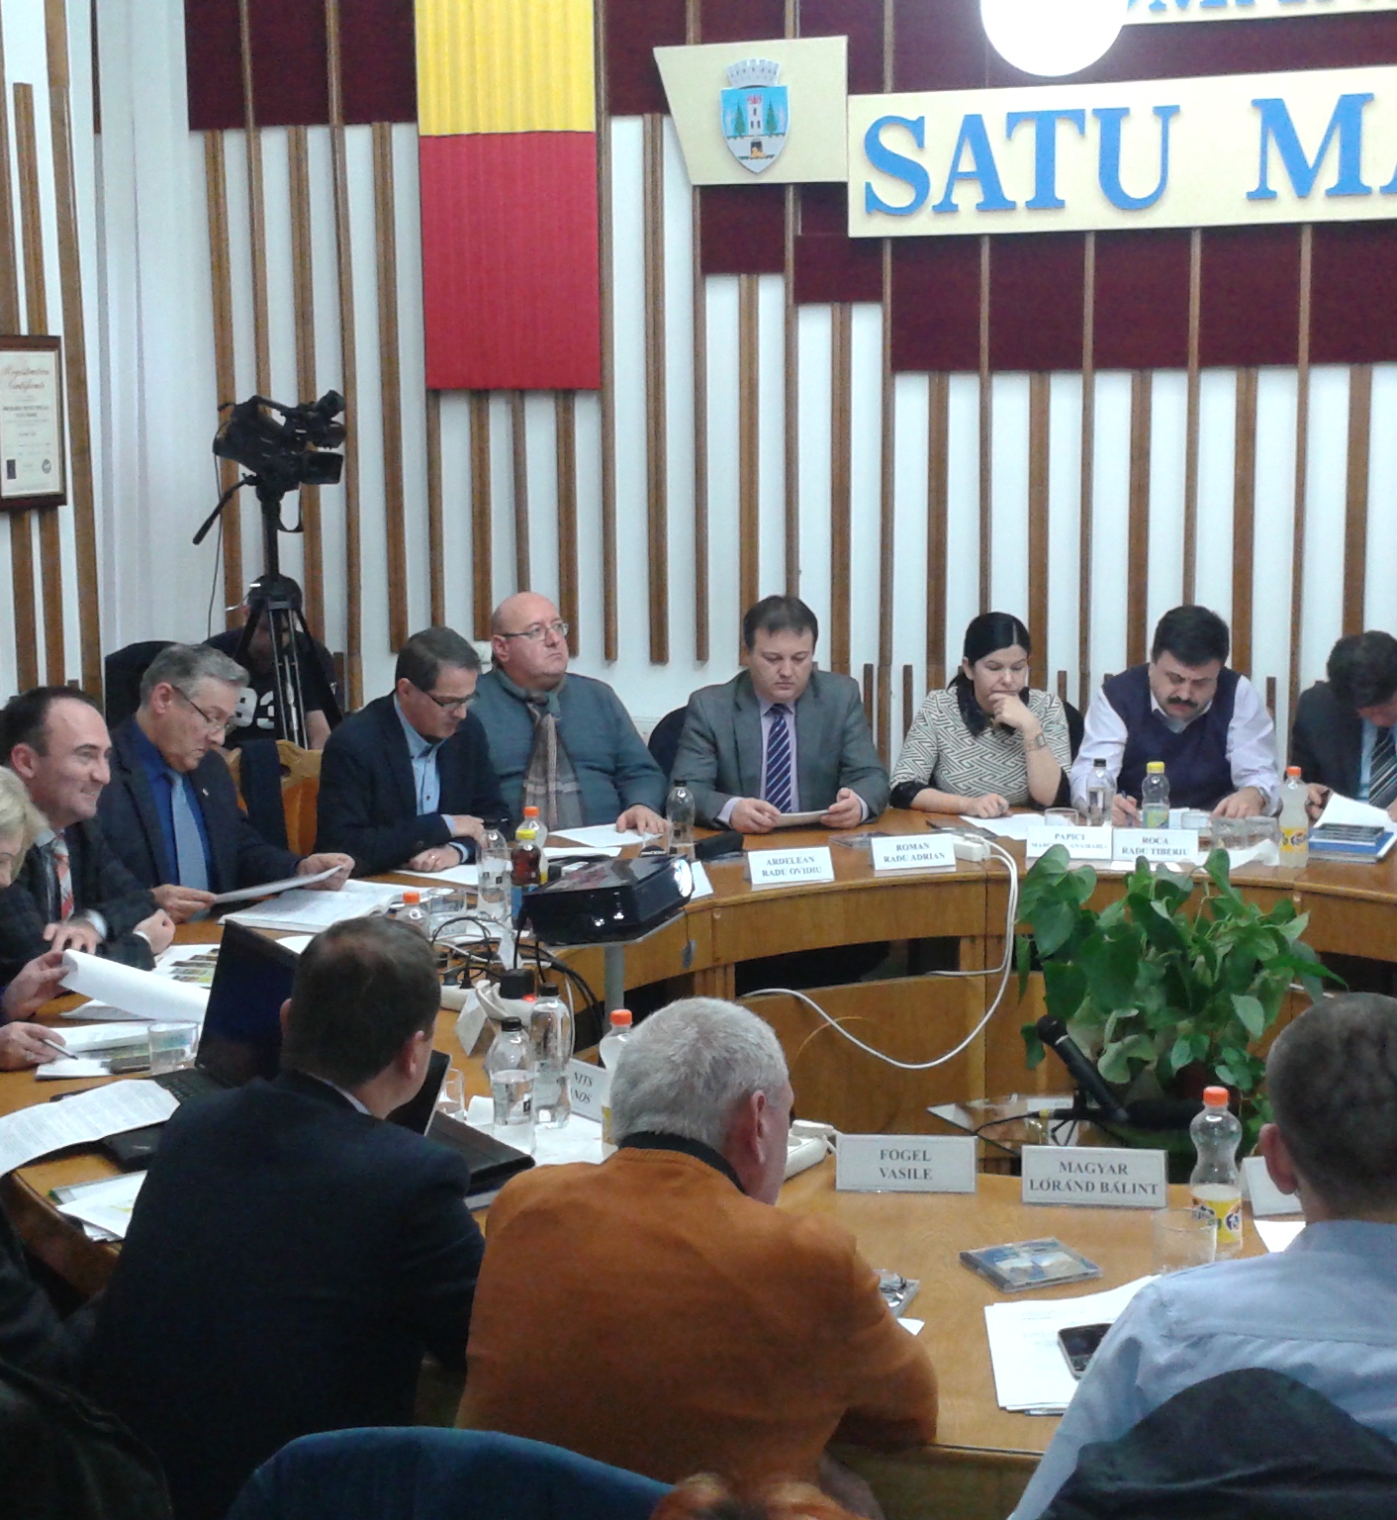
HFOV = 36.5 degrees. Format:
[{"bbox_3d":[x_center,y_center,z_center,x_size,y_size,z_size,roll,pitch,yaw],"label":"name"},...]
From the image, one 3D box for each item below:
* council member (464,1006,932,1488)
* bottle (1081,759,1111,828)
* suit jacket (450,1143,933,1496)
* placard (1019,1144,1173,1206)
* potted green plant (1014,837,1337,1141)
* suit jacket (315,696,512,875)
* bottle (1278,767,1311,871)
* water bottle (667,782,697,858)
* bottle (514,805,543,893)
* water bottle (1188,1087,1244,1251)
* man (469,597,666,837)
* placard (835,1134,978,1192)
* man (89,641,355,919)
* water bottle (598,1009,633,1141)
[{"bbox_3d":[0.045,0.833,2.376,0.560,1.270,0.750,2,10,19],"label":"council member"},{"bbox_3d":[1.019,0.115,5.409,0.068,0.225,0.068,-1,10,0],"label":"bottle"},{"bbox_3d":[0.023,0.714,2.351,0.530,0.560,0.450,4,11,25],"label":"suit jacket"},{"bbox_3d":[0.567,0.595,3.039,0.207,0.075,0.065,0,10,6],"label":"placard"},{"bbox_3d":[0.933,0.464,4.080,0.600,0.600,0.540,-1,10,0],"label":"potted green plant"},{"bbox_3d":[-0.672,0.116,5.080,0.500,0.570,0.420,-9,13,-38],"label":"suit jacket"},{"bbox_3d":[1.515,0.148,5.400,0.070,0.240,0.070,-1,8,0],"label":"bottle"},{"bbox_3d":[-0.046,0.150,5.635,0.067,0.207,0.067,-1,8,0],"label":"water bottle"},{"bbox_3d":[-0.376,0.219,4.820,0.067,0.230,0.067,-1,10,0],"label":"bottle"},{"bbox_3d":[0.702,0.556,2.870,0.067,0.235,0.067,-1,10,0],"label":"water bottle"},{"bbox_3d":[-0.359,0.267,5.924,0.600,1.400,0.780,-4,9,-22],"label":"man"},{"bbox_3d":[0.305,0.587,3.104,0.207,0.074,0.065,0,10,4],"label":"placard"},{"bbox_3d":[-1.054,0.408,4.962,0.750,1.345,0.570,8,13,42],"label":"man"},{"bbox_3d":[-0.115,0.496,3.203,0.066,0.232,0.066,-1,10,0],"label":"water bottle"}]

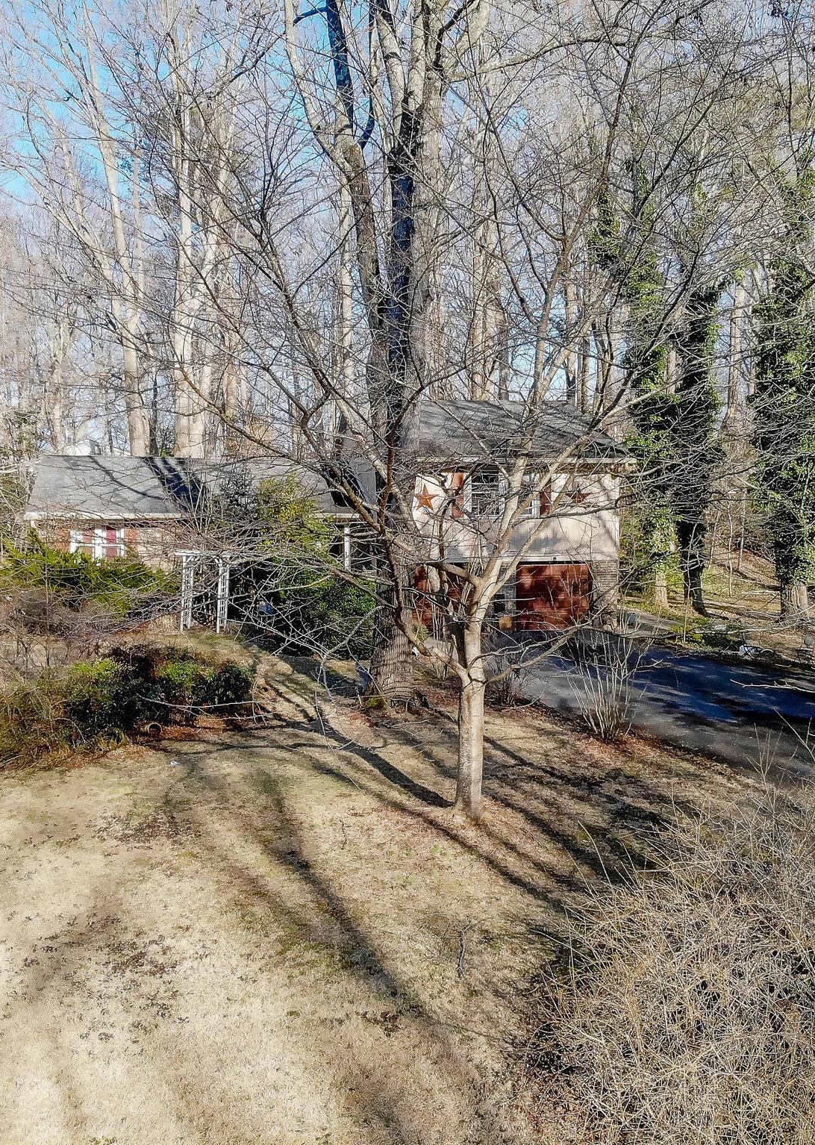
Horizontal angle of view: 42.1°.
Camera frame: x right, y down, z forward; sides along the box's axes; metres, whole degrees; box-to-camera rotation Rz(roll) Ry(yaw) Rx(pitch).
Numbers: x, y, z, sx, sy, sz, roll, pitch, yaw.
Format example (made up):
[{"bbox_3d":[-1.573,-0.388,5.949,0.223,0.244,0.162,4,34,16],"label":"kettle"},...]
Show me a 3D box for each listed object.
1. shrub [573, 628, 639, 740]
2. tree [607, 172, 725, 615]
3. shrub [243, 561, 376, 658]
[{"bbox_3d":[3.460,1.953,18.432,1.160,1.920,1.150,0,3,0],"label":"shrub"},{"bbox_3d":[9.327,-6.348,38.213,4.310,15.850,4.000,0,3,0],"label":"tree"},{"bbox_3d":[-2.397,0.855,26.084,3.240,2.300,2.700,0,3,0],"label":"shrub"}]

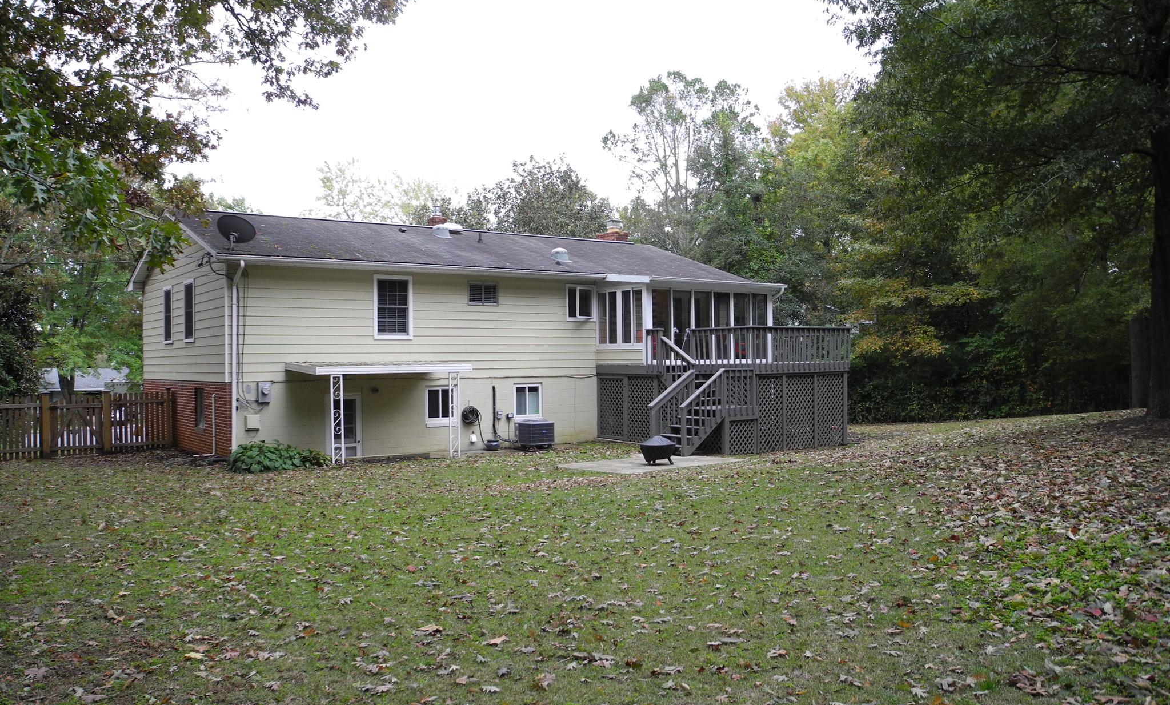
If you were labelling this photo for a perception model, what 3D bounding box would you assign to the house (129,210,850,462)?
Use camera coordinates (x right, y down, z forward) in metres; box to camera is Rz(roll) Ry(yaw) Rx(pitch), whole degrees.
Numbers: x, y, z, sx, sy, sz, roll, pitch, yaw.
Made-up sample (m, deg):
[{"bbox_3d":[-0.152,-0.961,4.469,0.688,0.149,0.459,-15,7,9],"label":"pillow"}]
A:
[{"bbox_3d":[-2.743,-0.700,25.418,14.949,6.237,14.751,0,-1,-36],"label":"house"}]

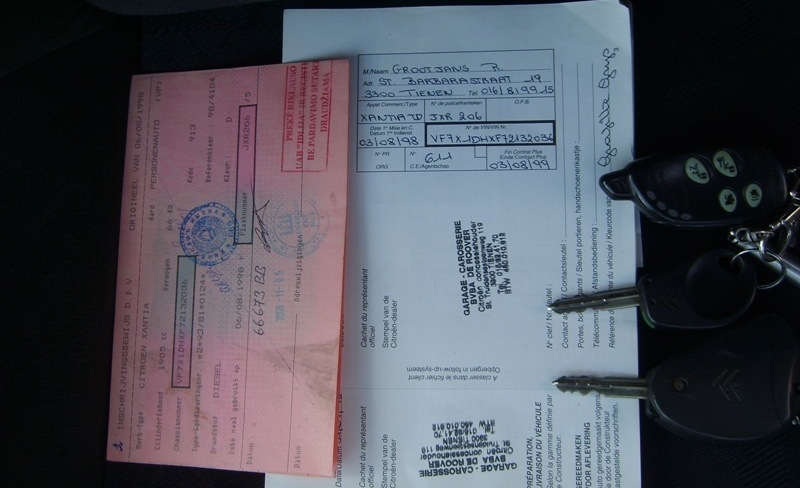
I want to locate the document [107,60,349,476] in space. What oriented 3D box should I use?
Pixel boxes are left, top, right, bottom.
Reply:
[{"bbox_3d":[-0.071,0.007,0.330,0.099,0.004,0.164,0,83,15],"label":"document"}]

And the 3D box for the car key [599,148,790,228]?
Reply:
[{"bbox_3d":[0.114,-0.022,0.316,0.071,0.014,0.030,1,83,4],"label":"car key"}]

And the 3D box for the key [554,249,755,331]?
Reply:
[{"bbox_3d":[0.099,0.020,0.316,0.079,0.010,0.029,-8,83,2],"label":"key"}]

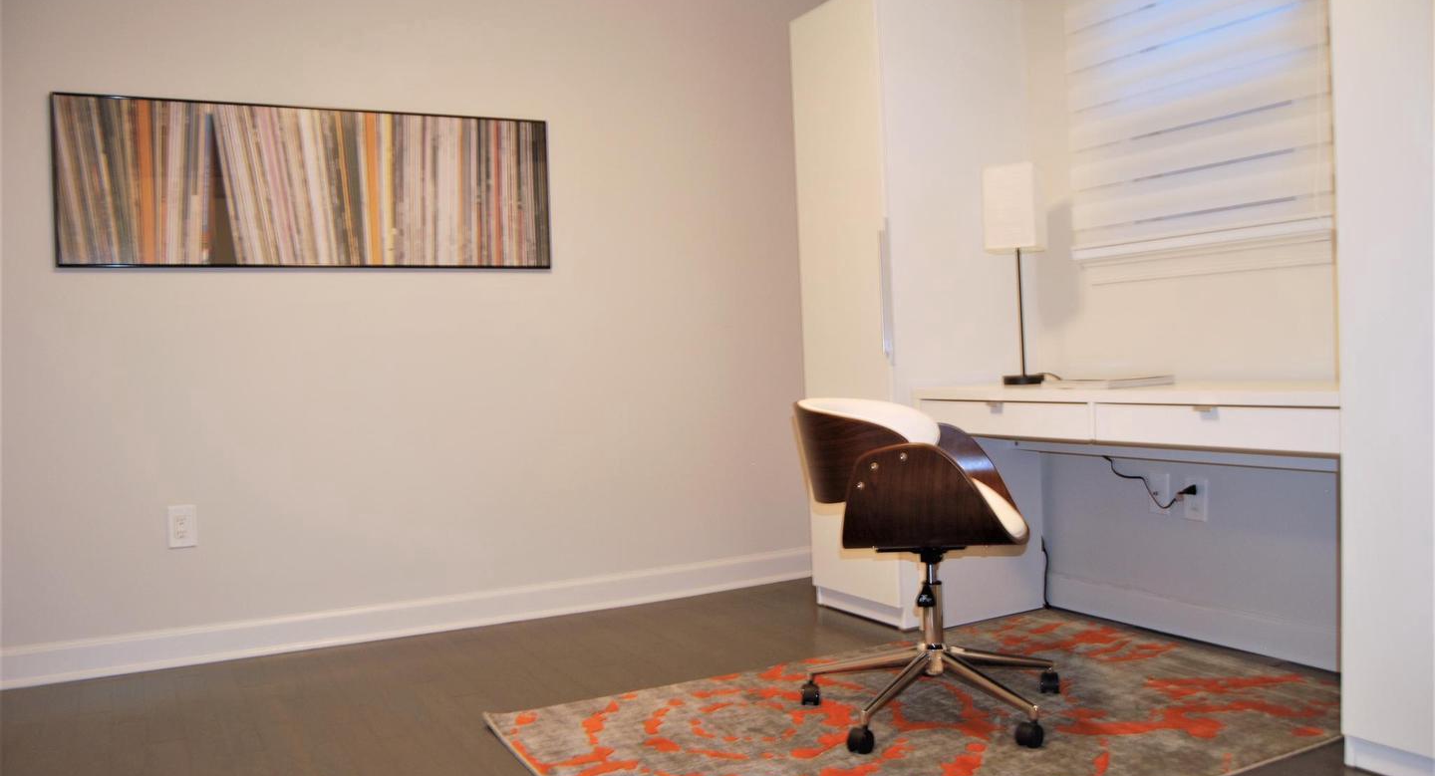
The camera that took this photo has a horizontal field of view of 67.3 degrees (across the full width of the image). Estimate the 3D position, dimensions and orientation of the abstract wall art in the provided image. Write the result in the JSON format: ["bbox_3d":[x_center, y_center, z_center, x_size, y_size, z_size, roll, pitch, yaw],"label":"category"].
[{"bbox_3d":[-1.238,-0.627,3.394,1.457,0.501,0.025,-3,1,-26],"label":"abstract wall art"}]

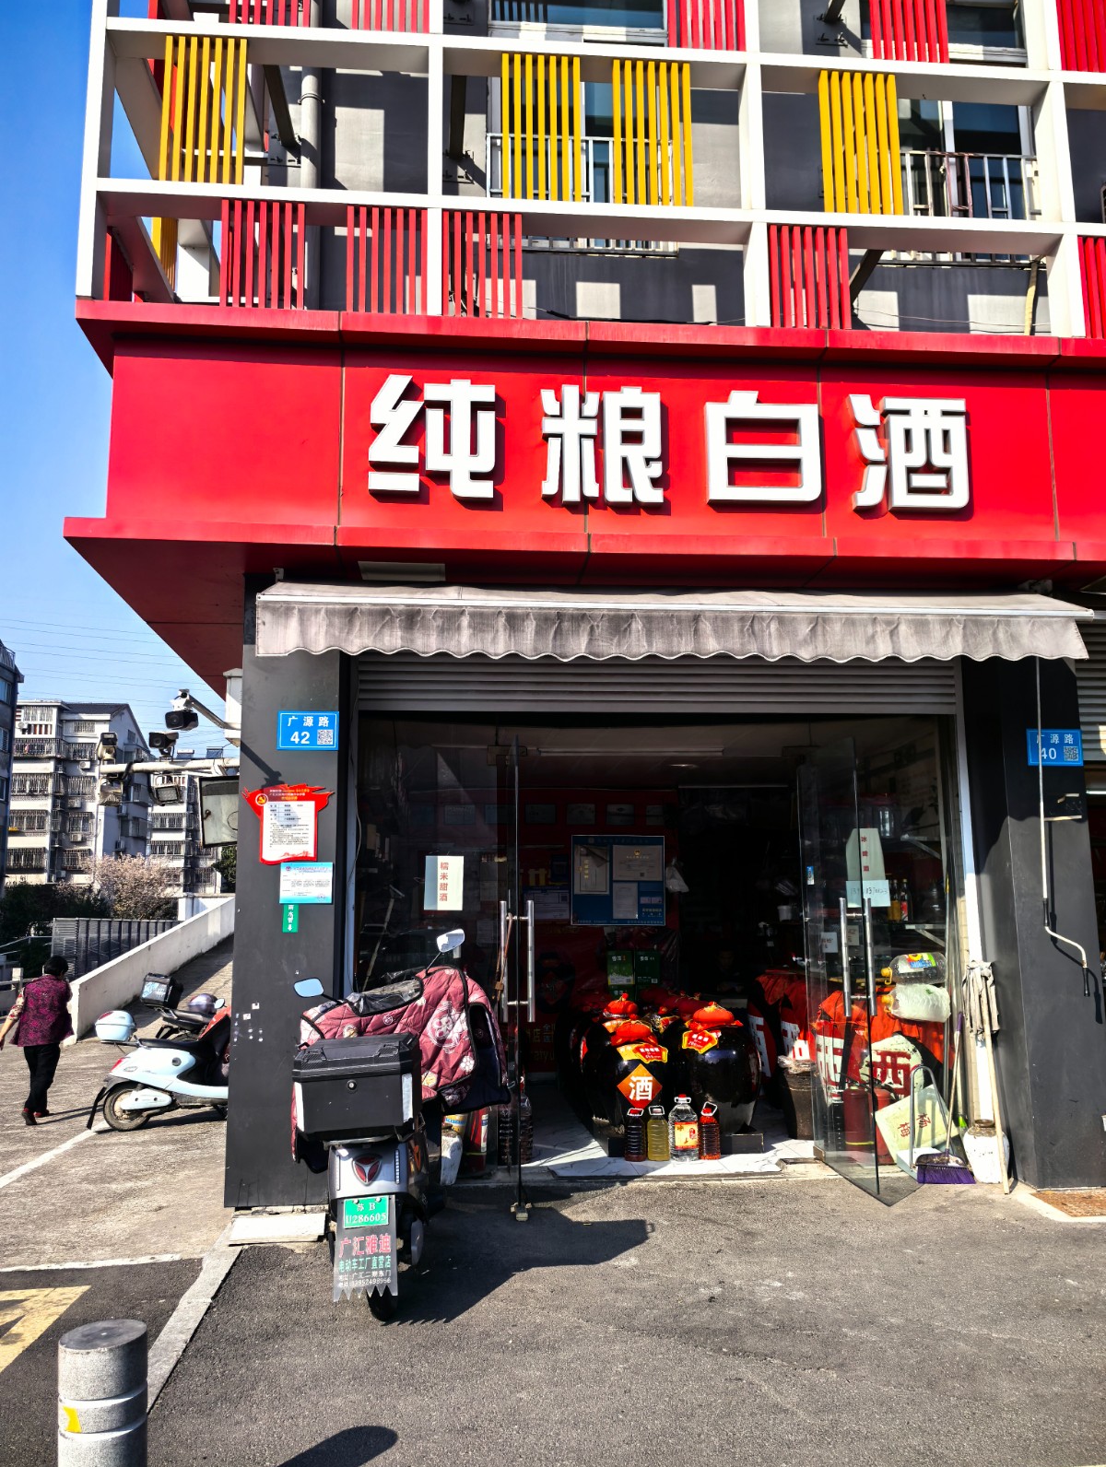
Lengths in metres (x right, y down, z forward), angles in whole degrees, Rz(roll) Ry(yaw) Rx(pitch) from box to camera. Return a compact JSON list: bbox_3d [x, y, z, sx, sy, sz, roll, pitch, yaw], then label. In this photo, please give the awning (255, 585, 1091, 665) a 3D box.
[{"bbox_3d":[0.638,-0.573,5.833,4.119,0.531,0.550,0,-9,-5],"label":"awning"}]

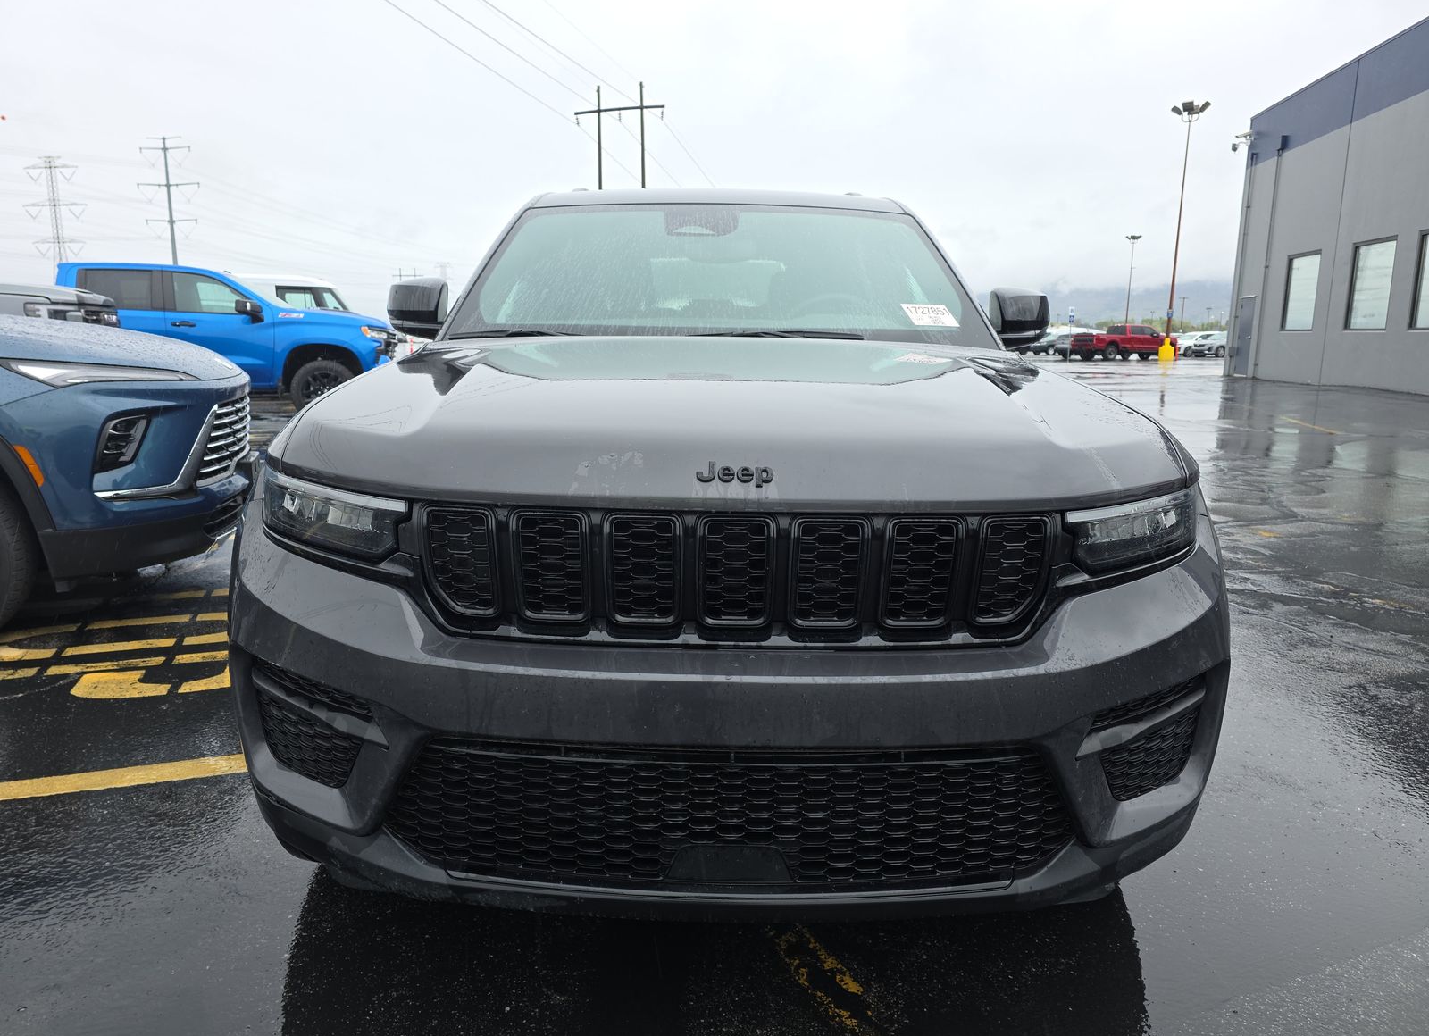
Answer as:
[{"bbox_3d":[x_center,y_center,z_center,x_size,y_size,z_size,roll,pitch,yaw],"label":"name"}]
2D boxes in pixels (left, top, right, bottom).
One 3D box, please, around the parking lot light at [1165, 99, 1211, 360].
[{"bbox_3d":[25.192,-15.417,51.410,2.100,13.543,2.100,1,11,0],"label":"parking lot light"}]

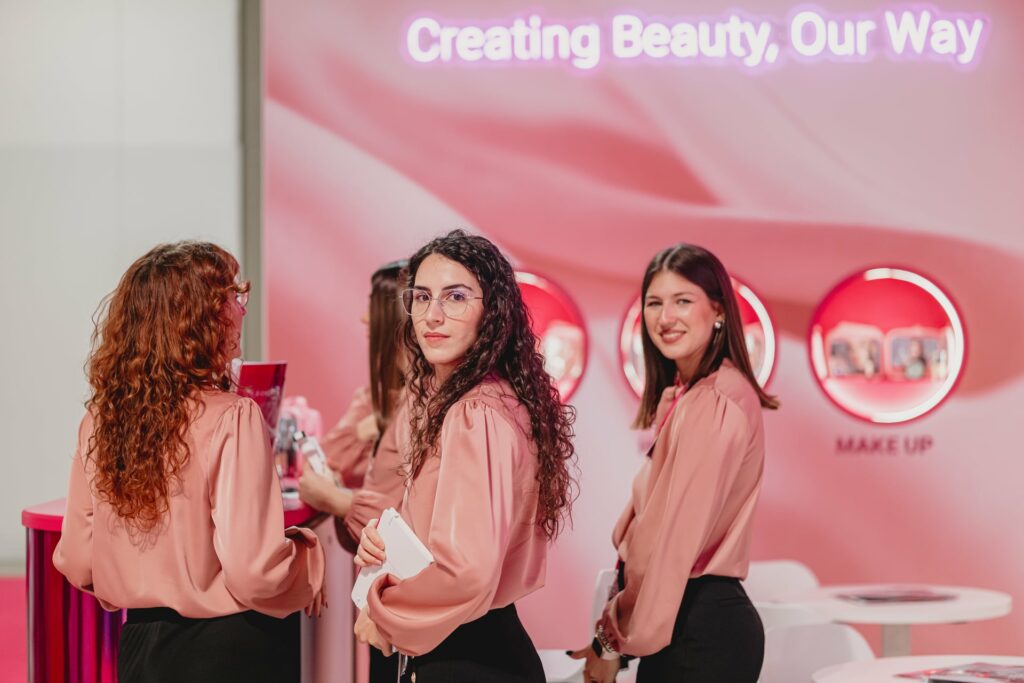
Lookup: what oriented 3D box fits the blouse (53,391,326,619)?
[{"bbox_3d":[-0.582,0.294,3.850,0.440,0.410,0.310,-1,-2,27],"label":"blouse"}]

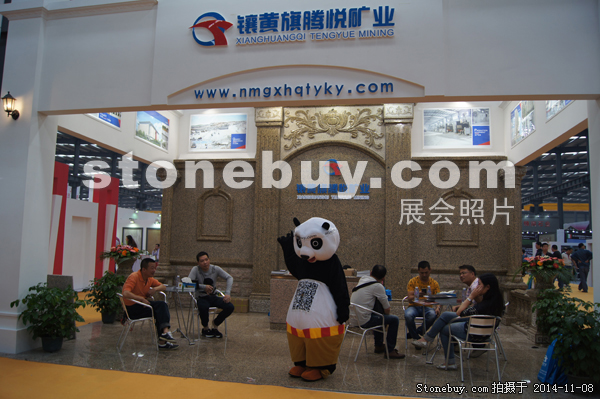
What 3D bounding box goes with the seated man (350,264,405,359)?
[{"bbox_3d":[1.027,1.500,6.132,0.800,1.220,0.520,4,-6,-28],"label":"seated man"}]

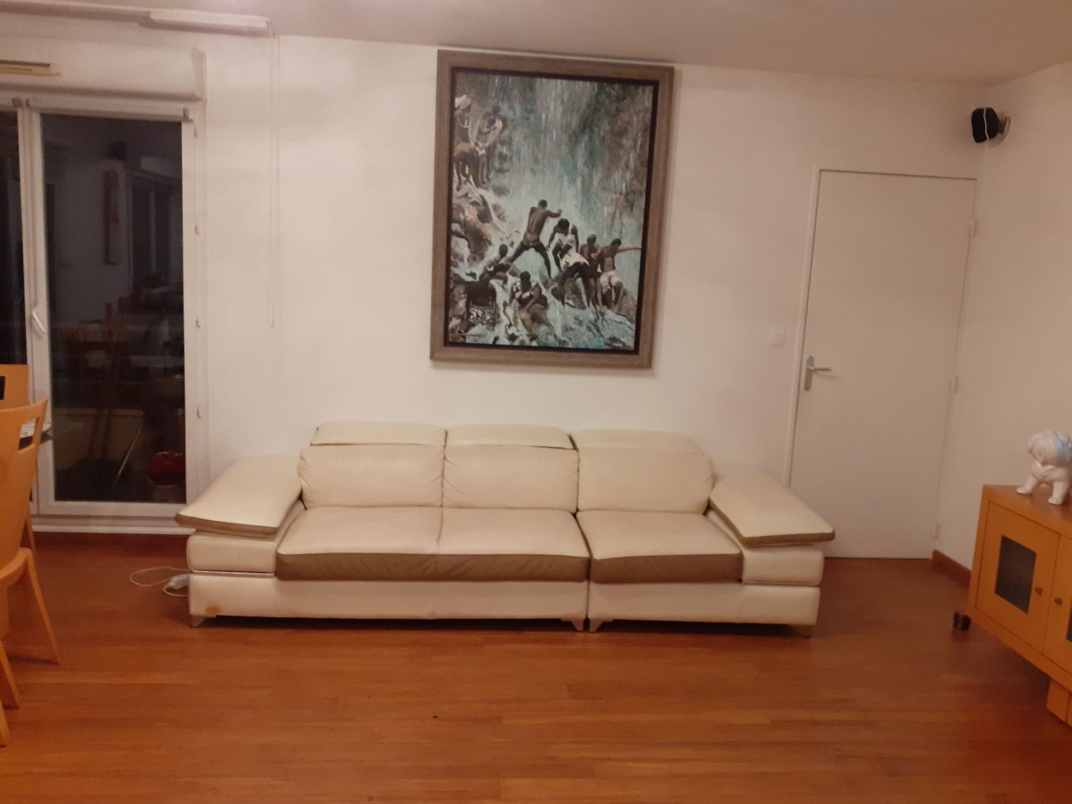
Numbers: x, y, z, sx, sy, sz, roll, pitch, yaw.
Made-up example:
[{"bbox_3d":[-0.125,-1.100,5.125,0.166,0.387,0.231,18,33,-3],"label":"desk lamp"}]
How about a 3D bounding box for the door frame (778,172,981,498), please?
[{"bbox_3d":[1.812,-0.166,4.458,0.910,2.080,0.080,2,8,-5],"label":"door frame"}]

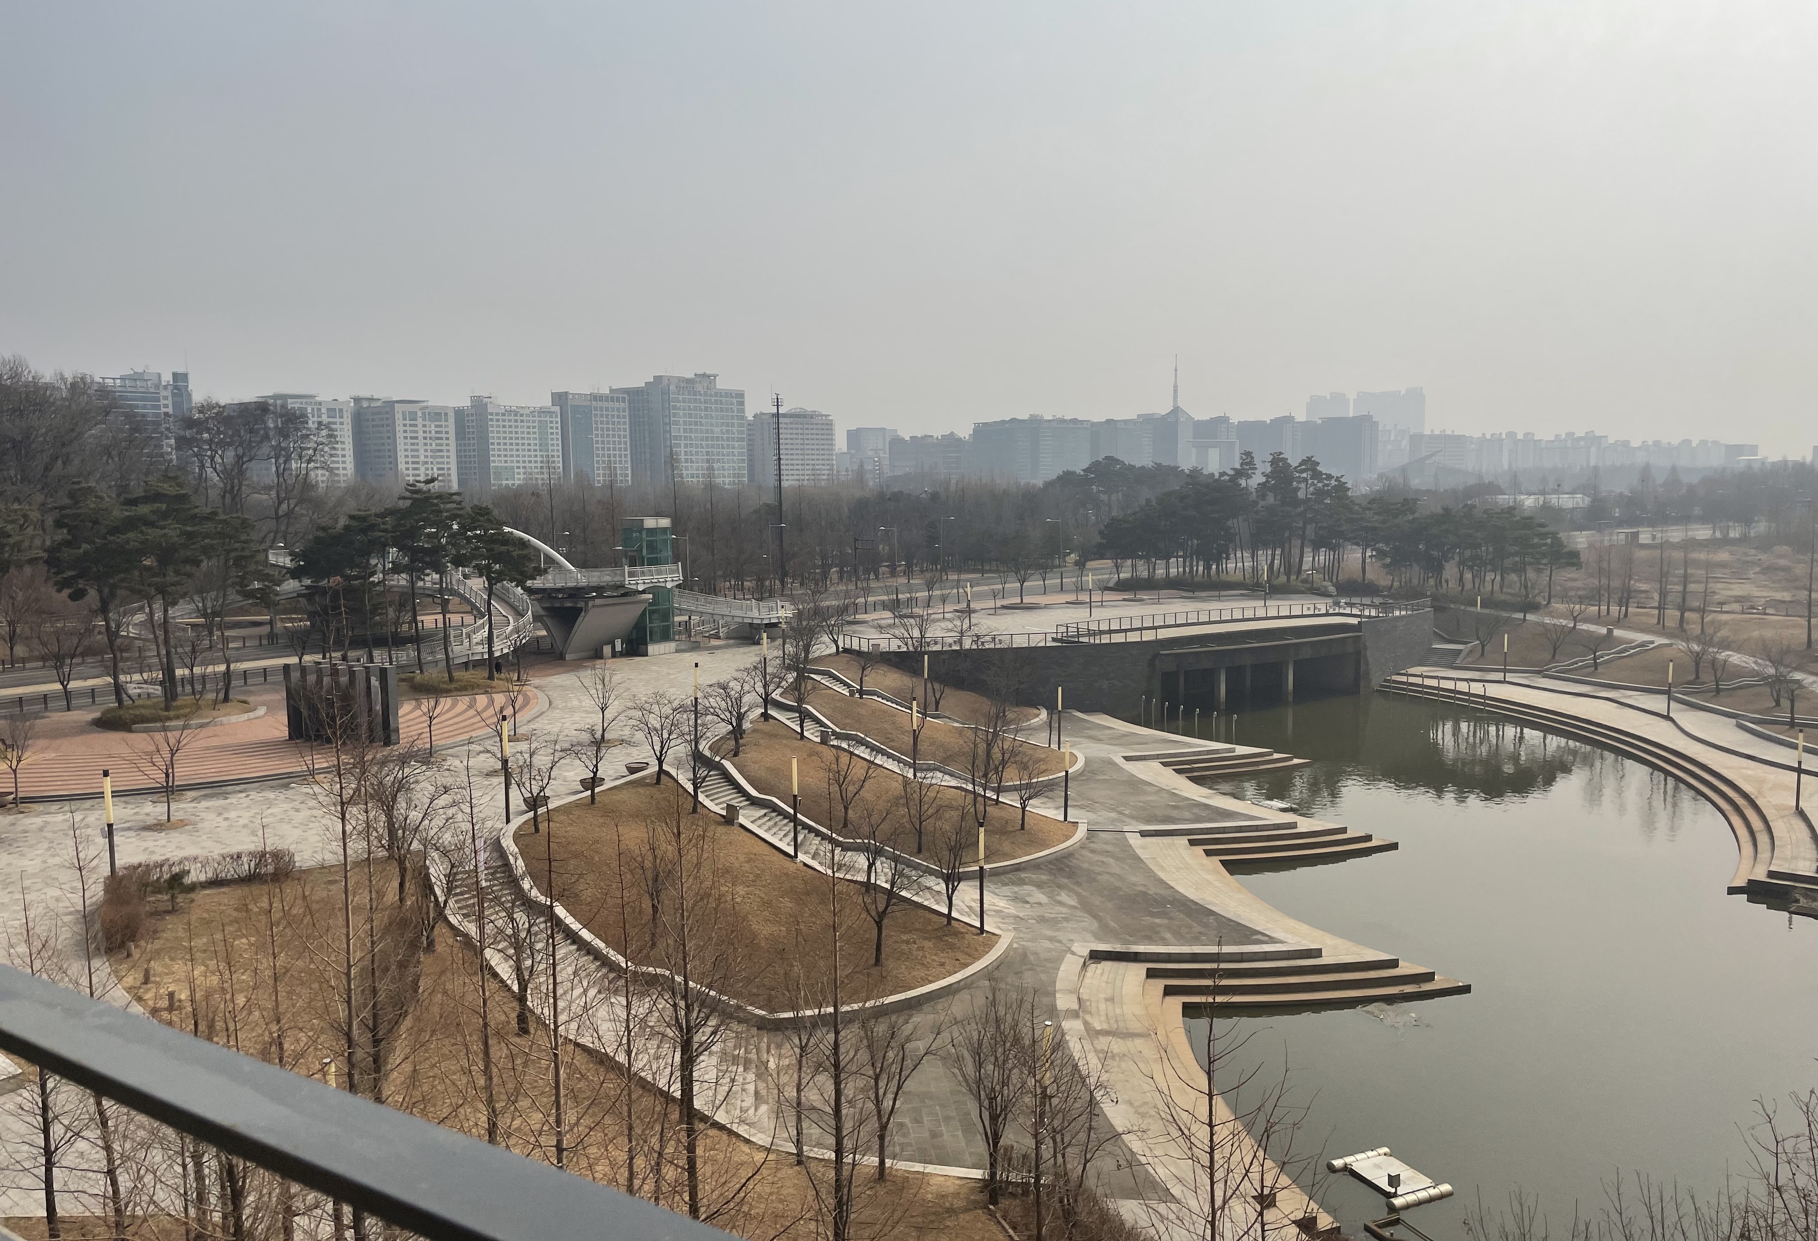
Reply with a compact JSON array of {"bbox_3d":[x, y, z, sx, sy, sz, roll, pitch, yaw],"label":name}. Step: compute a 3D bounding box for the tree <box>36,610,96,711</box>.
[{"bbox_3d":[-47.644,2.278,77.162,3.384,5.786,3.215,-4,7,-32],"label":"tree"}]

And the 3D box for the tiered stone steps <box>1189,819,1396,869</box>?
[{"bbox_3d":[21.387,12.392,76.445,12.300,1.050,4.300,-2,6,-15],"label":"tiered stone steps"}]

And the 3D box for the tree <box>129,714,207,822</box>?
[{"bbox_3d":[-28.027,5.611,51.676,2.968,4.125,2.820,-4,7,-29],"label":"tree"}]

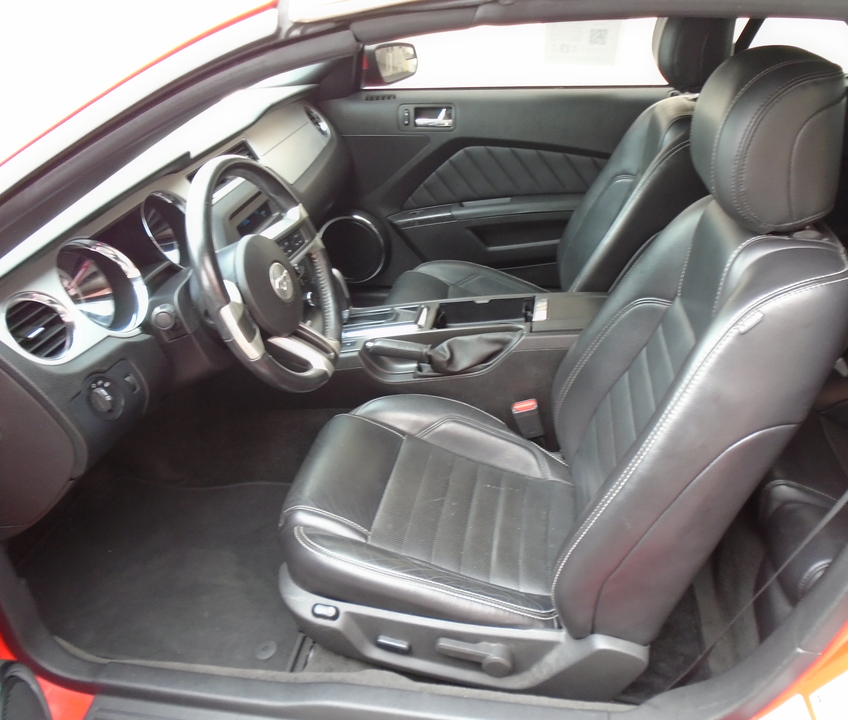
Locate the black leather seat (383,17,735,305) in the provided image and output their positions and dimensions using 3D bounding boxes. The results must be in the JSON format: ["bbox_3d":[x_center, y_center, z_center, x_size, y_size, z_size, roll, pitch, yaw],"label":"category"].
[{"bbox_3d":[0.285,-0.356,1.752,0.820,0.930,0.530,3,30,10],"label":"black leather seat"}]

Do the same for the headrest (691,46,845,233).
[{"bbox_3d":[0.407,-0.286,0.902,0.150,0.195,0.265,3,30,10],"label":"headrest"}]

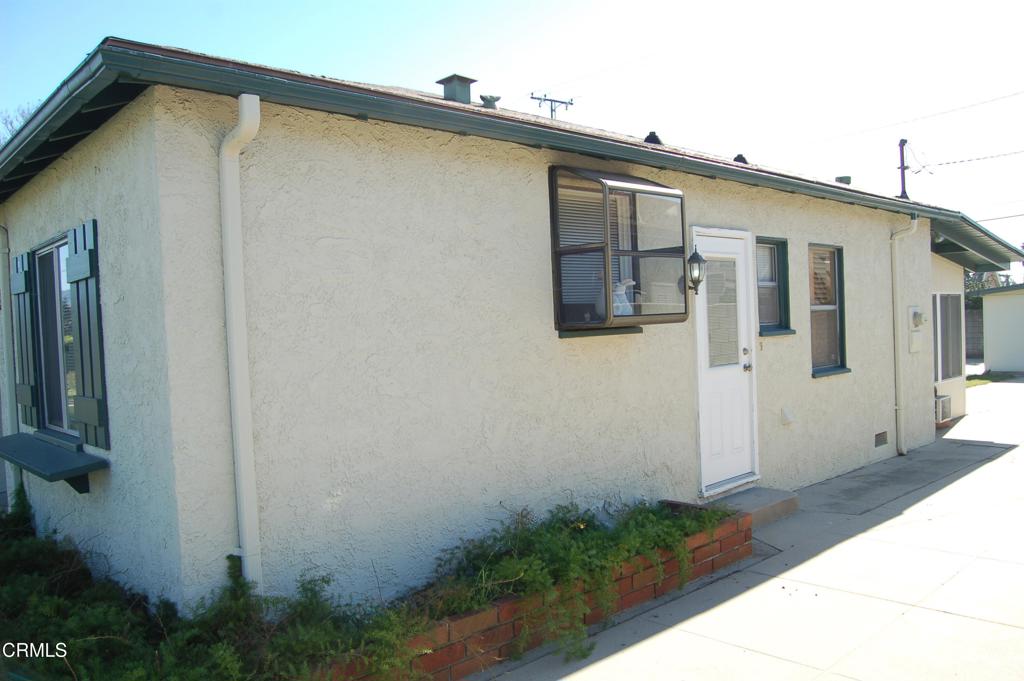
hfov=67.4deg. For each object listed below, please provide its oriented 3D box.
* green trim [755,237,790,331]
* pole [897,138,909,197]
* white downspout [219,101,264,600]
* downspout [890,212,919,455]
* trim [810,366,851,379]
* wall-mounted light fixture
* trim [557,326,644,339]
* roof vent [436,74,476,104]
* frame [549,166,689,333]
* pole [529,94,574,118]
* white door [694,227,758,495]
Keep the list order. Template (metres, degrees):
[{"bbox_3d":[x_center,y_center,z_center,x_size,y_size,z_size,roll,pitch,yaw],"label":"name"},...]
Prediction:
[{"bbox_3d":[2.327,-0.497,6.912,0.580,0.855,0.120,-4,2,-43],"label":"green trim"},{"bbox_3d":[4.634,-2.038,9.095,0.130,0.711,0.130,-4,2,-43],"label":"pole"},{"bbox_3d":[-1.151,0.068,3.430,0.080,2.270,0.255,-4,2,-43],"label":"white downspout"},{"bbox_3d":[4.467,-0.058,8.640,0.090,2.720,0.250,-4,2,-43],"label":"downspout"},{"bbox_3d":[3.127,0.320,7.639,0.840,0.050,0.140,-4,2,-43],"label":"trim"},{"bbox_3d":[1.388,-0.532,5.849,0.146,0.356,0.200,-4,2,-43],"label":"wall-mounted light fixture"},{"bbox_3d":[0.603,-0.065,5.253,0.870,0.057,0.100,-4,2,-43],"label":"trim"},{"bbox_3d":[-0.533,-2.434,7.442,0.286,0.270,0.286,-4,2,-43],"label":"roof vent"},{"bbox_3d":[0.730,-0.603,5.090,0.895,1.033,0.440,-4,2,-43],"label":"frame"},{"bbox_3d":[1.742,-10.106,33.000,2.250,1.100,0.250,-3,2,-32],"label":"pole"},{"bbox_3d":[1.773,0.149,6.377,0.890,2.124,0.100,-4,2,-43],"label":"white door"}]

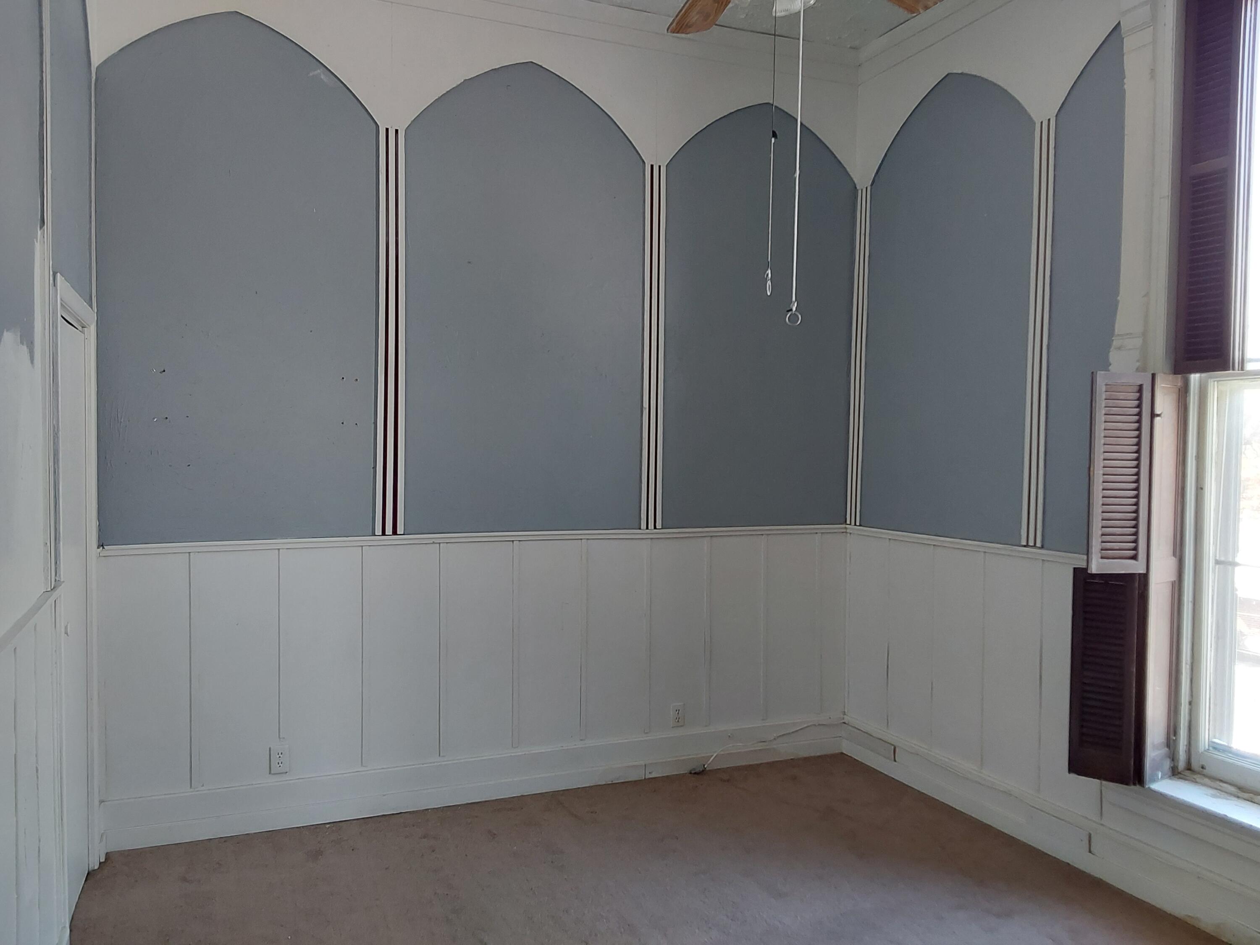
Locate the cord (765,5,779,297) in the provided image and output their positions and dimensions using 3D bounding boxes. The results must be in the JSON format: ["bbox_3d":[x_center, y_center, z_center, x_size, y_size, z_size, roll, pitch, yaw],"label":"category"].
[{"bbox_3d":[0.340,-0.758,2.420,0.025,0.682,0.030,0,2,-23],"label":"cord"}]

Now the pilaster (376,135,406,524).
[{"bbox_3d":[-0.941,-0.543,4.012,0.102,1.591,0.028,0,2,-23],"label":"pilaster"}]

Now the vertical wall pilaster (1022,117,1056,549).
[{"bbox_3d":[1.523,-0.509,3.792,0.028,1.591,0.095,0,2,-23],"label":"vertical wall pilaster"}]

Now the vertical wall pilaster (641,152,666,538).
[{"bbox_3d":[0.104,-0.547,4.464,0.097,1.591,0.028,0,2,-23],"label":"vertical wall pilaster"}]

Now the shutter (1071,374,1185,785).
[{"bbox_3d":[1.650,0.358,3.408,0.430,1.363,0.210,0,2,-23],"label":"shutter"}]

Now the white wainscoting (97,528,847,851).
[{"bbox_3d":[-0.428,0.810,4.281,3.179,1.105,0.050,0,2,-23],"label":"white wainscoting"}]

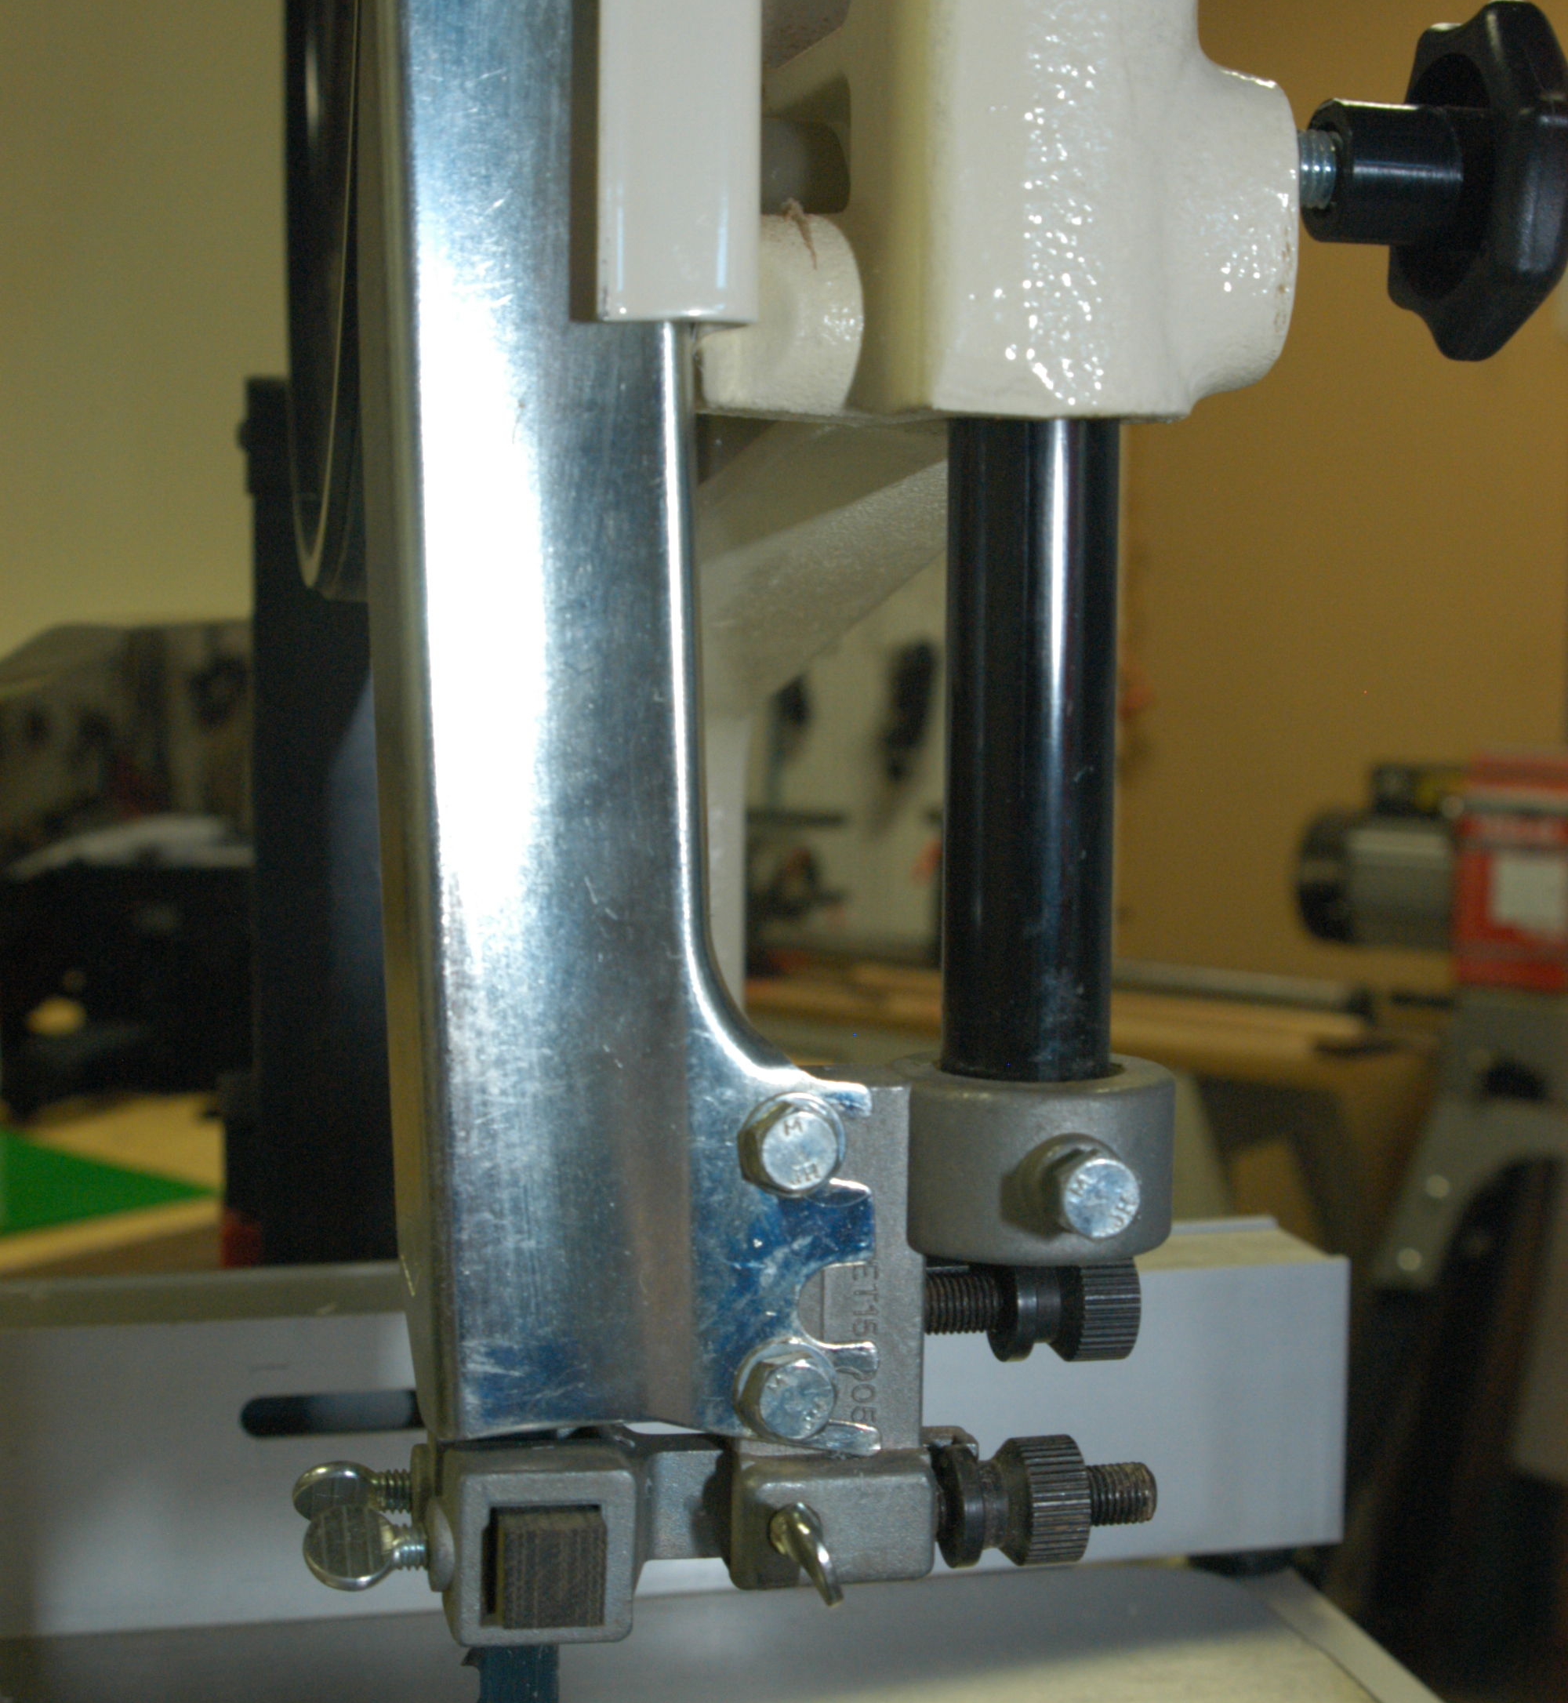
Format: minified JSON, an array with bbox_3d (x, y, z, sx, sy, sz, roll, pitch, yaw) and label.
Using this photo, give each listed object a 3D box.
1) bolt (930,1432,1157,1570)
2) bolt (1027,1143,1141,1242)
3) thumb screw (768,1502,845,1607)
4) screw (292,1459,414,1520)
[{"bbox_3d":[0.034,0.087,0.370,0.034,0.018,0.018,-1,4,-11],"label":"bolt"},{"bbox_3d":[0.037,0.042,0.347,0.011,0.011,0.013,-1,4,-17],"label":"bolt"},{"bbox_3d":[0.002,0.087,0.345,0.006,0.011,0.019,-31,9,-7],"label":"thumb screw"},{"bbox_3d":[-0.056,0.086,0.370,0.019,0.011,0.006,-1,20,-11],"label":"screw"}]

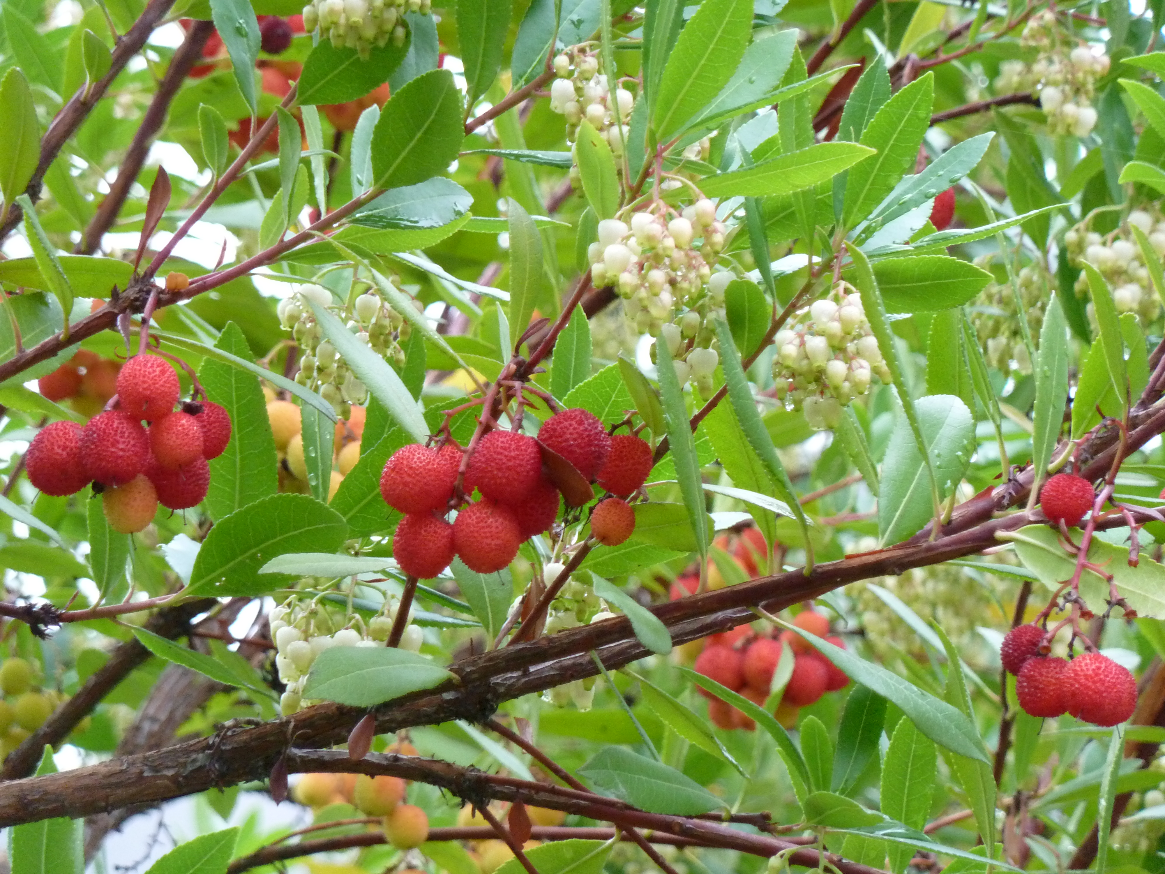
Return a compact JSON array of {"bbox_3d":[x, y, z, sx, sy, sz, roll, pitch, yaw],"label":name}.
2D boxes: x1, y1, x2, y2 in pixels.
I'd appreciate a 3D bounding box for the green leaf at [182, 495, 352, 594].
[{"bbox_3d":[-0.088,0.030,2.430,0.050,0.027,0.011,-25,5,0],"label":"green leaf"}]

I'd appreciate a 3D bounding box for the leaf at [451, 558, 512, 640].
[{"bbox_3d":[-0.032,0.045,2.630,0.019,0.036,0.007,-12,0,0],"label":"leaf"}]

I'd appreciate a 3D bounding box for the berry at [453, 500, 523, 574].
[{"bbox_3d":[-0.028,0.029,2.590,0.021,0.022,0.021,0,-10,0],"label":"berry"}]

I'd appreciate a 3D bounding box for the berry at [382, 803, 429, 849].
[{"bbox_3d":[-0.060,0.131,2.950,0.016,0.016,0.016,0,-10,0],"label":"berry"}]

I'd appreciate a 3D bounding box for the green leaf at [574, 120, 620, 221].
[{"bbox_3d":[0.004,-0.080,2.630,0.013,0.032,0.006,-13,8,-10],"label":"green leaf"}]

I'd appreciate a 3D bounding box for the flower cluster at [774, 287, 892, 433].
[{"bbox_3d":[0.069,-0.022,2.430,0.033,0.040,0.030,0,-10,0],"label":"flower cluster"}]

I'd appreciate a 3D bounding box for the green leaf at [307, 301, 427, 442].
[{"bbox_3d":[-0.064,-0.019,2.600,0.006,0.055,0.013,-35,8,45],"label":"green leaf"}]

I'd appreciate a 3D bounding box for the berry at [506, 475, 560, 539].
[{"bbox_3d":[-0.016,0.021,2.620,0.019,0.019,0.019,0,-5,0],"label":"berry"}]

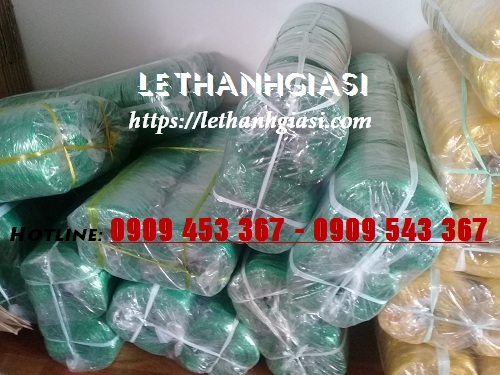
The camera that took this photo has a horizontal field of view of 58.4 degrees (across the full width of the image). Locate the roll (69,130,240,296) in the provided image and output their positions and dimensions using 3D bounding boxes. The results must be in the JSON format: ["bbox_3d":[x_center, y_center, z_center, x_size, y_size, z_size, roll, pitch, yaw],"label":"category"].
[{"bbox_3d":[-0.171,0.009,1.280,0.389,0.173,0.541,15,32,6],"label":"roll"}]

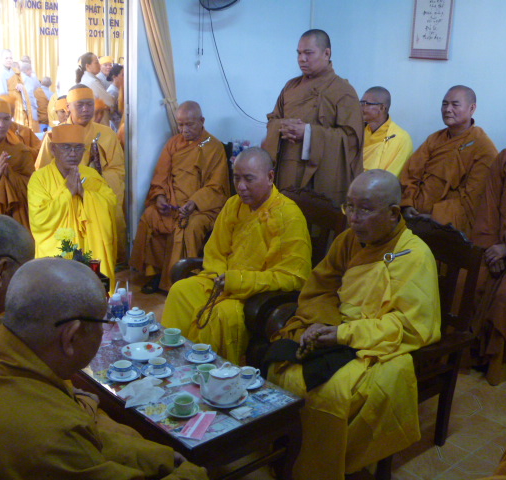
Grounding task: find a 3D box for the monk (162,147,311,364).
[{"bbox_3d":[-0.036,0.153,2.802,0.580,1.130,0.740,15,19,39],"label":"monk"}]

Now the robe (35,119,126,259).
[{"bbox_3d":[-1.121,-0.241,4.230,0.550,1.040,0.580,-2,13,-16],"label":"robe"}]

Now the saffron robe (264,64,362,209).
[{"bbox_3d":[0.268,-0.219,3.487,0.430,1.400,0.560,-12,20,-43],"label":"saffron robe"}]

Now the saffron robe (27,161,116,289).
[{"bbox_3d":[-1.025,-0.023,3.694,0.520,0.860,0.560,-2,13,-16],"label":"saffron robe"}]

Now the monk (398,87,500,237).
[{"bbox_3d":[1.067,-0.164,3.763,0.580,1.350,0.750,13,18,35],"label":"monk"}]

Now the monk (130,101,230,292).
[{"bbox_3d":[-0.456,-0.256,4.074,0.570,1.260,0.730,11,17,30],"label":"monk"}]

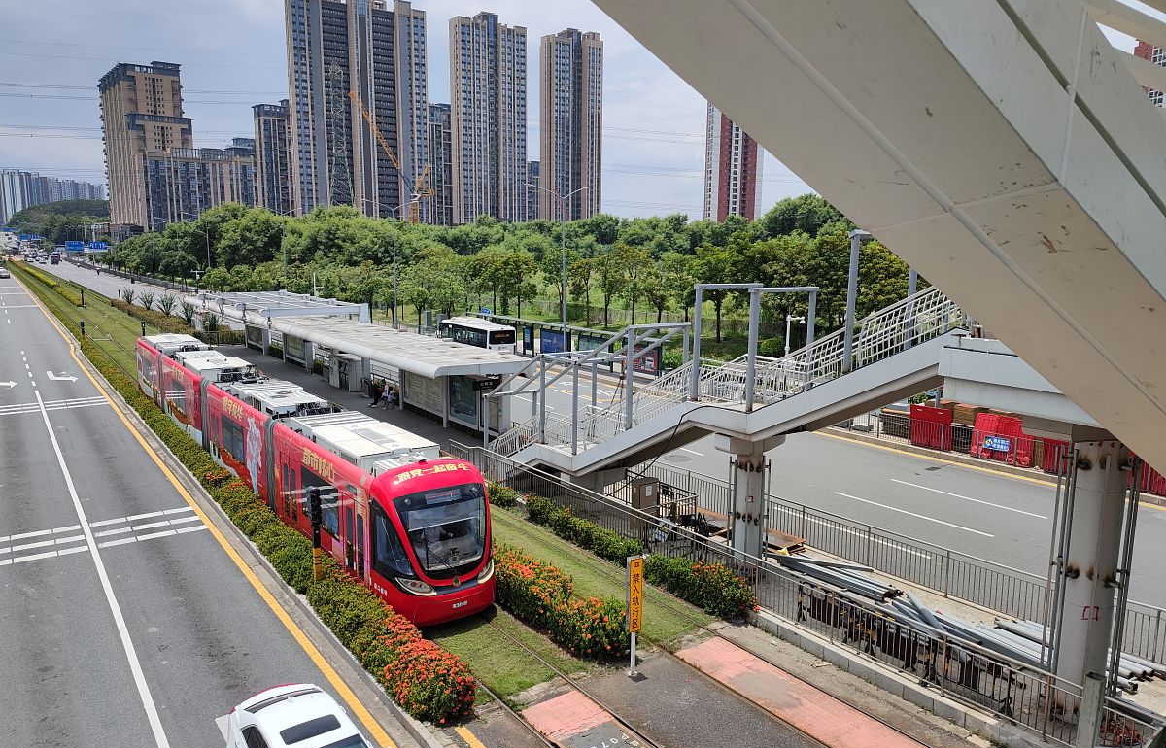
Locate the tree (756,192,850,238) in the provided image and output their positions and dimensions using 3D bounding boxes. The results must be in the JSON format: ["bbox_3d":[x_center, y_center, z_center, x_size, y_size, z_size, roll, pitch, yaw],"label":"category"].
[{"bbox_3d":[28.740,-15.318,106.893,12.000,16.670,12.000,0,8,0],"label":"tree"}]

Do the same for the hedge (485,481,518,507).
[{"bbox_3d":[-2.645,4.097,27.931,1.000,0.800,1.600,-6,10,-36],"label":"hedge"}]

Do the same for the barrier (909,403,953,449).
[{"bbox_3d":[15.641,2.414,36.261,0.350,1.820,1.980,-6,11,-36],"label":"barrier"}]

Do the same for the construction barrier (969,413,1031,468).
[{"bbox_3d":[17.455,2.700,33.825,0.600,1.850,2.300,-6,10,-36],"label":"construction barrier"}]

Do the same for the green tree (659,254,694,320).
[{"bbox_3d":[9.795,-7.961,82.218,3.800,8.400,3.800,1,9,0],"label":"green tree"}]

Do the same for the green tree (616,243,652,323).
[{"bbox_3d":[5.564,-9.412,87.886,4.000,9.500,4.000,1,9,0],"label":"green tree"}]

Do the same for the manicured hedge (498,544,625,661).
[{"bbox_3d":[-0.963,5.241,19.025,1.400,0.860,5.400,-6,11,-36],"label":"manicured hedge"}]

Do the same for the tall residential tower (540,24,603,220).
[{"bbox_3d":[-6.056,-102.951,382.434,25.500,107.000,18.000,-5,10,-32],"label":"tall residential tower"}]

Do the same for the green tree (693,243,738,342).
[{"bbox_3d":[13.470,-8.143,80.376,4.800,9.760,4.800,0,8,0],"label":"green tree"}]

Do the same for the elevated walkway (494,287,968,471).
[{"bbox_3d":[2.685,0.858,23.401,2.600,8.000,18.400,-6,11,-36],"label":"elevated walkway"}]

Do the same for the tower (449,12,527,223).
[{"bbox_3d":[-40.939,-97.505,350.578,30.500,108.000,16.000,-5,10,-33],"label":"tower"}]

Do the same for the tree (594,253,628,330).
[{"bbox_3d":[3.028,-9.459,91.395,3.900,8.500,3.900,1,9,0],"label":"tree"}]

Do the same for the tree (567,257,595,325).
[{"bbox_3d":[0.188,-10.154,98.516,3.600,8.380,3.600,0,8,0],"label":"tree"}]

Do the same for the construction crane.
[{"bbox_3d":[-54.275,-52.472,229.845,27.000,53.860,6.000,0,8,0],"label":"construction crane"}]

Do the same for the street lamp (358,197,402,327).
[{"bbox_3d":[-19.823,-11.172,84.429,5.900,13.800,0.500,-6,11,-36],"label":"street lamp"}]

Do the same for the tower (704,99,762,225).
[{"bbox_3d":[73.296,-99.252,399.784,24.500,98.000,19.000,-1,8,-10],"label":"tower"}]

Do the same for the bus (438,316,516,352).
[{"bbox_3d":[-8.629,-2.690,66.160,2.400,3.200,8.800,-6,10,-36],"label":"bus"}]

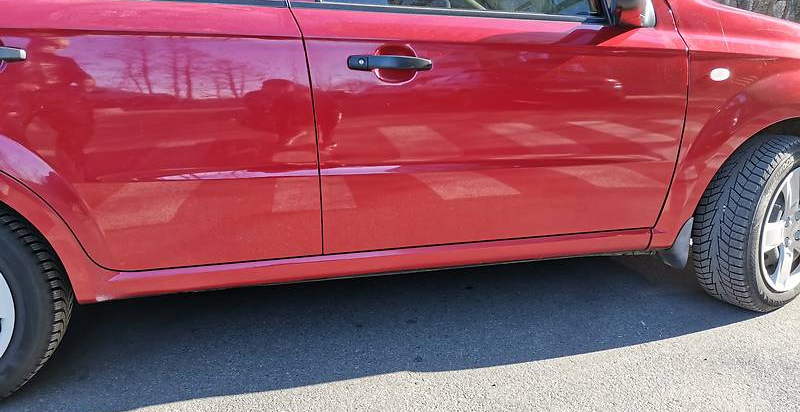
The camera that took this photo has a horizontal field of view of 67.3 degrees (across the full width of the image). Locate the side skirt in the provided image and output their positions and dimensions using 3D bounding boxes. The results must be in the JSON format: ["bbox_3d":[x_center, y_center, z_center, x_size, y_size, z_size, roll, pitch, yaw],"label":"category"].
[{"bbox_3d":[-0.008,0.149,1.697,1.610,0.090,0.070,-4,11,-14],"label":"side skirt"}]

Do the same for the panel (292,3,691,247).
[{"bbox_3d":[0.286,-0.222,1.692,1.130,0.645,0.120,-4,11,-14],"label":"panel"}]

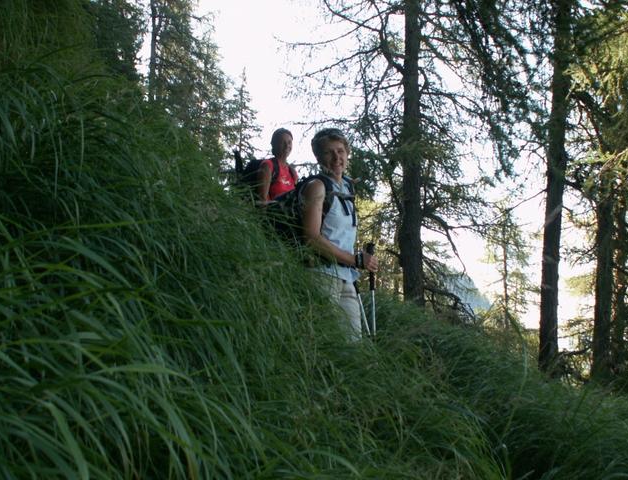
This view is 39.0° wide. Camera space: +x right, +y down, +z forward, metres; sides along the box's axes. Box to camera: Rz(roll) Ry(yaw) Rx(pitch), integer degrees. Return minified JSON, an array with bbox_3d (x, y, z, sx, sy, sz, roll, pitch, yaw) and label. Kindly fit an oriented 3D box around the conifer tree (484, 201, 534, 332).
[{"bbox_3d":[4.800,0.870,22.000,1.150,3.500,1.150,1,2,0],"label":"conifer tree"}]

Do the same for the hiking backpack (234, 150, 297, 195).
[{"bbox_3d":[-0.400,-0.440,7.100,0.380,0.520,0.350,2,2,37],"label":"hiking backpack"}]

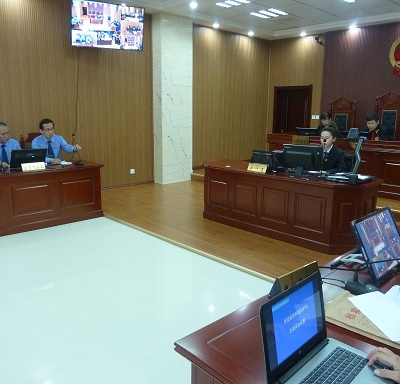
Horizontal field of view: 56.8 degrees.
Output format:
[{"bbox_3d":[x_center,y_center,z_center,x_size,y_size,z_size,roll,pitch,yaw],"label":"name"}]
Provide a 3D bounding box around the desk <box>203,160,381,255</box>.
[{"bbox_3d":[0.952,0.109,4.880,0.830,0.760,2.470,-11,16,-43],"label":"desk"}]

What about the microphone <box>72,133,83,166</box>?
[{"bbox_3d":[-1.818,-0.630,5.453,0.110,0.440,0.220,-11,17,-43],"label":"microphone"}]

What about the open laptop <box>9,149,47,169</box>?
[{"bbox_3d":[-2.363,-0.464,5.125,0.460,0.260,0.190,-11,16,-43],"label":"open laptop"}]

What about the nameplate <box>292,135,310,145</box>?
[{"bbox_3d":[1.923,-0.973,6.984,0.090,0.150,0.360,-11,16,-43],"label":"nameplate"}]

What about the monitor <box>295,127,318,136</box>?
[{"bbox_3d":[2.079,-1.070,7.167,0.170,0.310,0.475,-11,17,-43],"label":"monitor"}]

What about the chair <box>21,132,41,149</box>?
[{"bbox_3d":[-2.290,-0.314,5.688,0.600,1.130,0.600,-11,17,-43],"label":"chair"}]

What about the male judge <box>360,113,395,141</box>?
[{"bbox_3d":[3.194,-0.759,6.836,0.800,1.320,0.600,-11,17,-43],"label":"male judge"}]

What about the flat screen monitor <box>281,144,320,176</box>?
[{"bbox_3d":[1.247,-0.392,4.524,0.200,0.335,0.490,-11,17,-43],"label":"flat screen monitor"}]

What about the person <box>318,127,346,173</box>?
[{"bbox_3d":[1.685,-0.202,4.915,0.750,1.360,0.480,-11,16,-43],"label":"person"}]

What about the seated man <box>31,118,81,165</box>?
[{"bbox_3d":[-2.167,-0.404,5.587,0.660,1.350,0.750,-11,17,-43],"label":"seated man"}]

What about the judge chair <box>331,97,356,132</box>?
[{"bbox_3d":[2.810,-1.120,7.617,0.680,1.600,0.620,-11,16,-43],"label":"judge chair"}]

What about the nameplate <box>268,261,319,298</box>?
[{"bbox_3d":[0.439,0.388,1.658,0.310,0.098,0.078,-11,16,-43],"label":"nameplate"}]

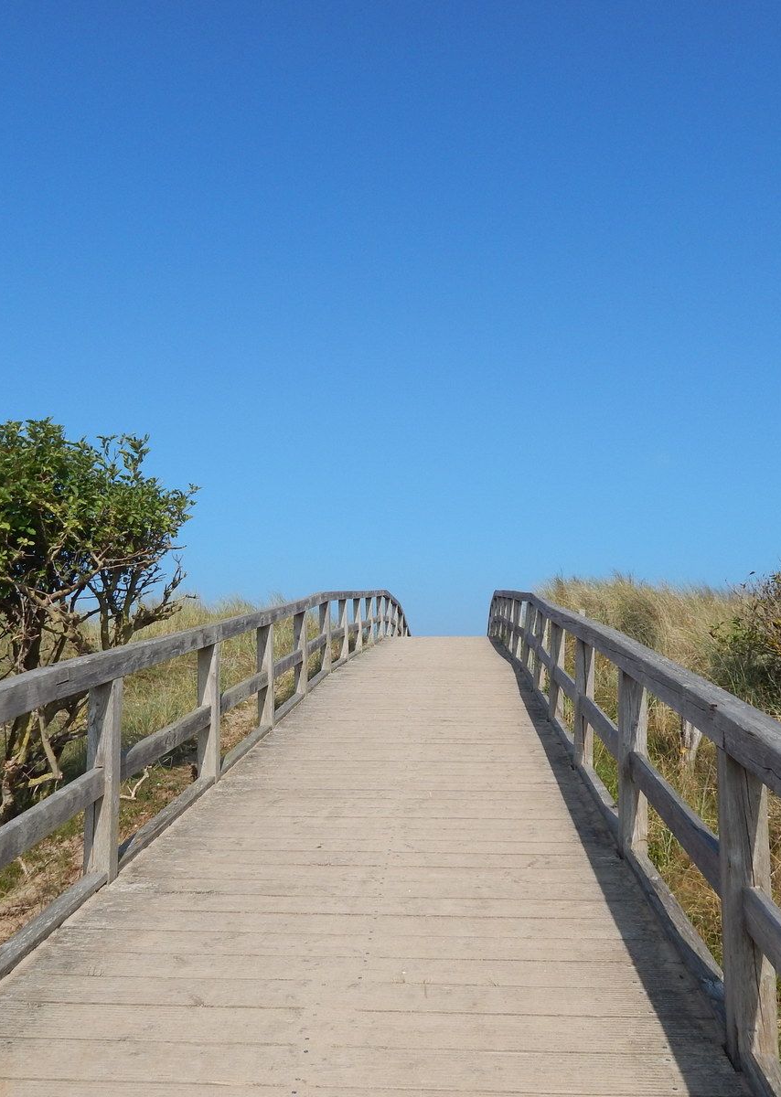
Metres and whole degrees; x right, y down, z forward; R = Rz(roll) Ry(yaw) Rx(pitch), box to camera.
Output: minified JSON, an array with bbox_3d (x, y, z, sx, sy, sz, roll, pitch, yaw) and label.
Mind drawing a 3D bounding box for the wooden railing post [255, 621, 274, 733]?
[{"bbox_3d":[-1.101,1.133,8.643,0.120,0.928,0.112,0,-5,4],"label":"wooden railing post"}]

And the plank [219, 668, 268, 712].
[{"bbox_3d":[-1.165,1.112,7.626,0.072,0.125,2.030,0,-2,4],"label":"plank"}]

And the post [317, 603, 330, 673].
[{"bbox_3d":[-0.859,1.175,12.821,0.120,0.929,0.112,0,-5,4],"label":"post"}]

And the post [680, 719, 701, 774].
[{"bbox_3d":[2.165,1.387,7.000,0.140,0.520,0.130,0,-5,4],"label":"post"}]

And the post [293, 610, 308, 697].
[{"bbox_3d":[-0.982,1.147,10.732,0.120,0.923,0.112,0,-5,4],"label":"post"}]

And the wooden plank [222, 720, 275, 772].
[{"bbox_3d":[-1.156,1.560,7.671,0.100,0.065,2.030,0,-1,4],"label":"wooden plank"}]

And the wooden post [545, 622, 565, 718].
[{"bbox_3d":[1.571,1.157,9.129,0.120,0.925,0.112,0,-5,4],"label":"wooden post"}]

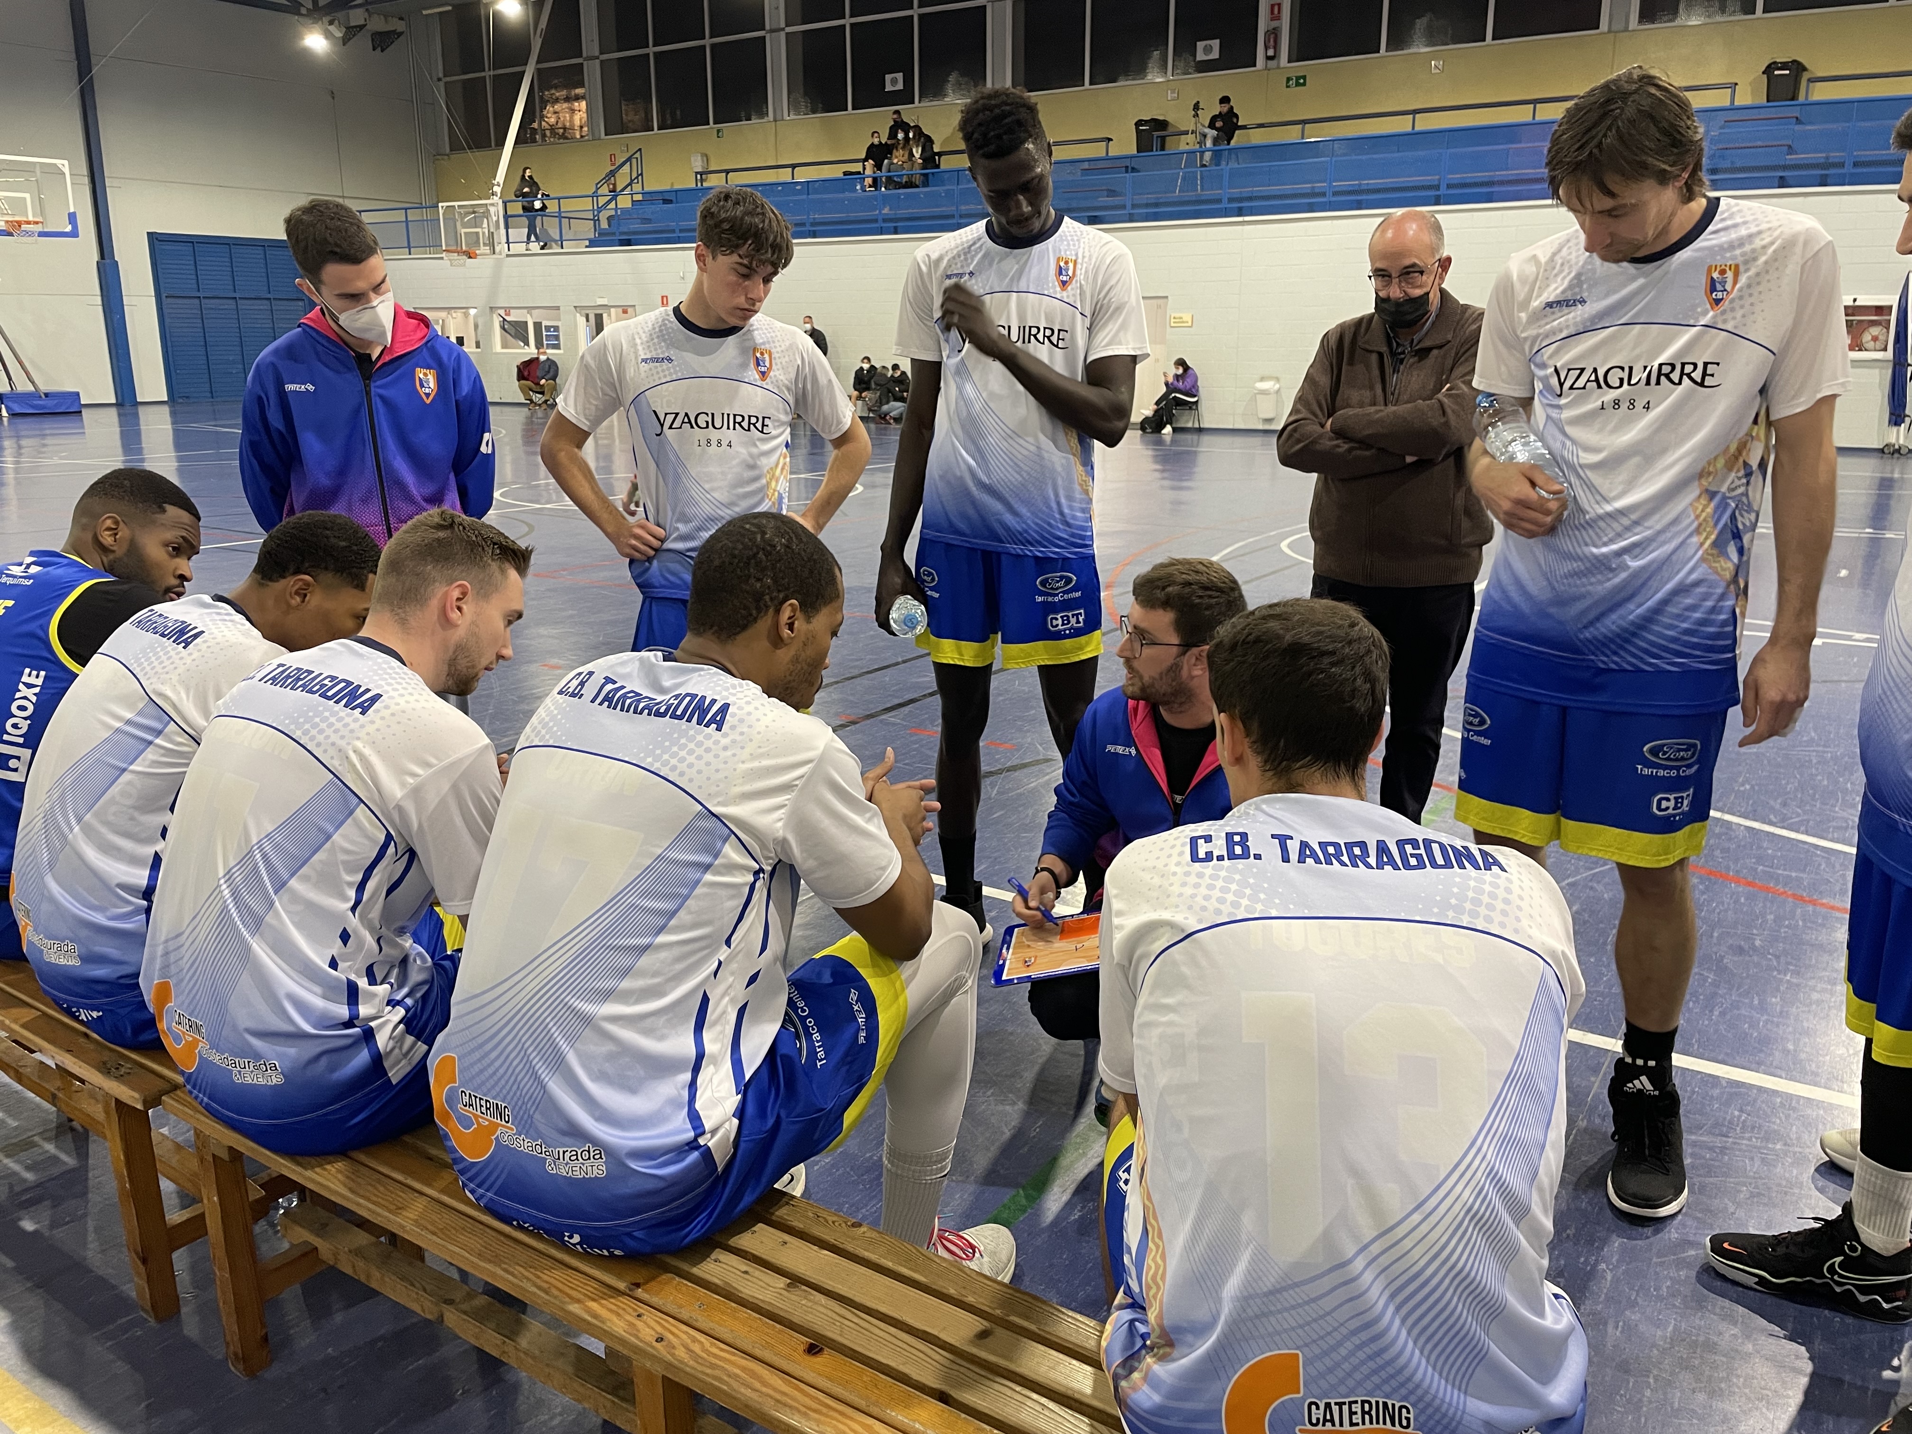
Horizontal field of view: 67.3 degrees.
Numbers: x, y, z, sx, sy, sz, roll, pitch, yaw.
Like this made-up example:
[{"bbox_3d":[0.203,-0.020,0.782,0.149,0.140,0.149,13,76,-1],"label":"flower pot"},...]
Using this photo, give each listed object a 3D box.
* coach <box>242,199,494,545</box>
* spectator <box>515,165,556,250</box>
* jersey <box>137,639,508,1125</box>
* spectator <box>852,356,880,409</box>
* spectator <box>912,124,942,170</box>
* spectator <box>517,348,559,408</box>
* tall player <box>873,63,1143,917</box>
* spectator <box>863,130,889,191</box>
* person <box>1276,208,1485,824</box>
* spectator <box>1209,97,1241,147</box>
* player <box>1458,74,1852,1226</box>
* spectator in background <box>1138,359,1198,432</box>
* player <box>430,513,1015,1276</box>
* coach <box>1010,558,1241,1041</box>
[{"bbox_3d":[-1.282,-0.256,3.241,0.550,1.730,0.330,-9,17,-32],"label":"coach"},{"bbox_3d":[-9.204,-11.079,31.337,0.750,1.670,0.550,7,16,26],"label":"spectator"},{"bbox_3d":[-0.889,0.224,2.023,0.520,0.660,0.380,10,5,32],"label":"jersey"},{"bbox_3d":[-1.716,-6.125,26.697,0.500,1.150,0.680,6,16,20],"label":"spectator"},{"bbox_3d":[-0.645,-11.267,28.848,0.580,1.200,0.720,8,17,28],"label":"spectator"},{"bbox_3d":[-9.012,-7.303,30.838,0.850,1.280,0.750,-2,15,-6],"label":"spectator"},{"bbox_3d":[0.159,-0.468,3.504,0.600,1.990,0.450,2,15,8],"label":"tall player"},{"bbox_3d":[-1.597,-10.968,28.417,0.500,1.210,0.700,6,16,22],"label":"spectator"},{"bbox_3d":[0.970,-0.269,3.311,0.540,1.715,0.380,7,16,24],"label":"person"},{"bbox_3d":[4.534,-9.999,24.631,0.740,1.240,0.530,-14,20,-42],"label":"spectator"},{"bbox_3d":[1.154,-0.119,2.452,0.620,1.850,0.480,12,19,39],"label":"player"},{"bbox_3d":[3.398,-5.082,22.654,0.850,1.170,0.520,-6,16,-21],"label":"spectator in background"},{"bbox_3d":[-0.277,0.338,1.957,0.570,1.235,0.820,9,17,32],"label":"player"},{"bbox_3d":[0.350,0.253,2.549,0.650,1.080,0.780,8,17,28],"label":"coach"}]

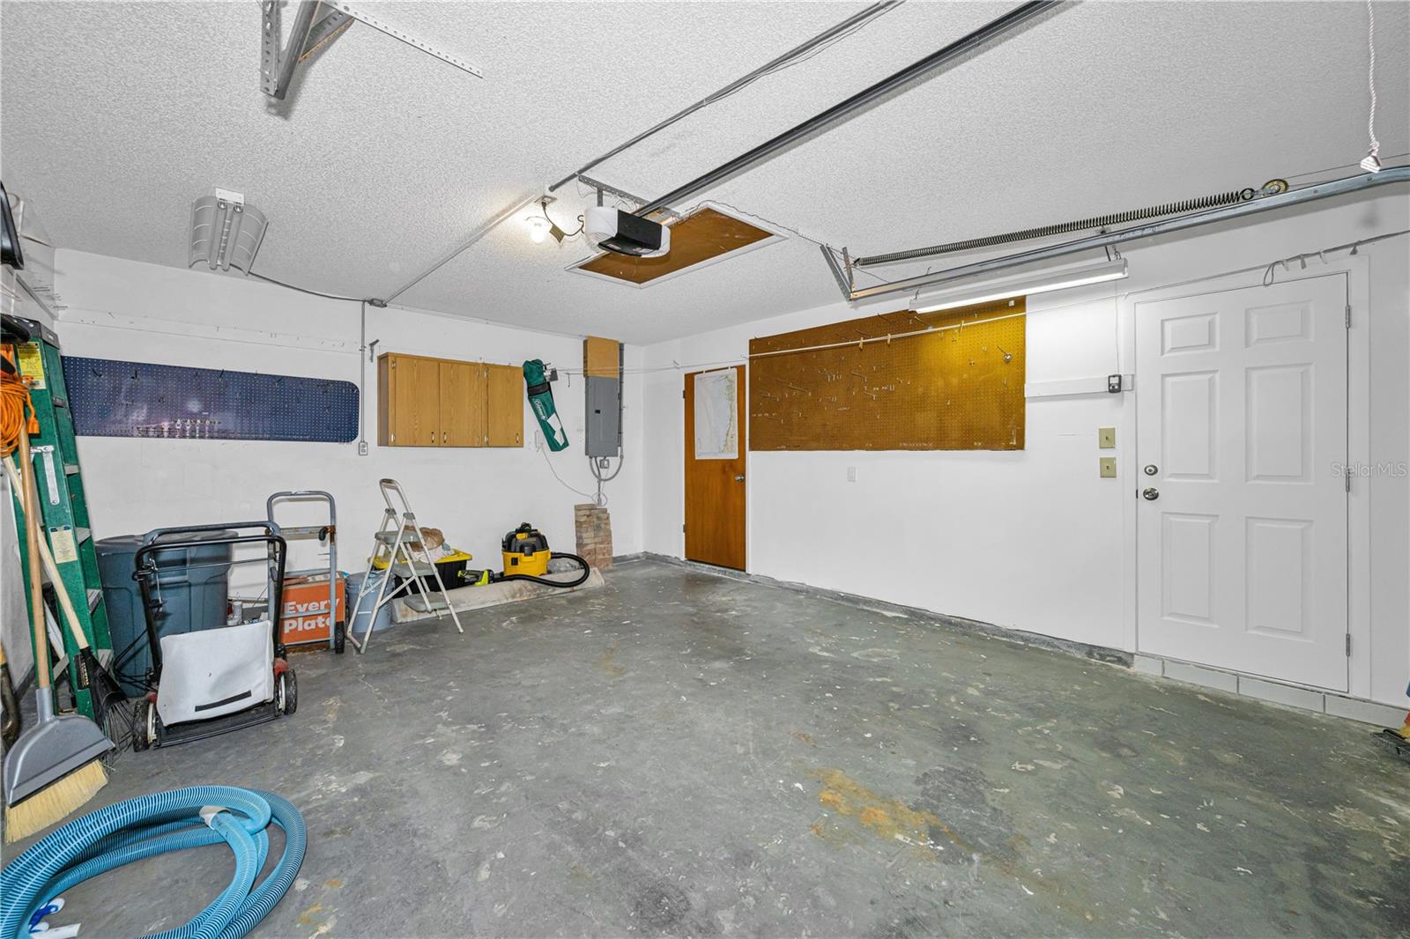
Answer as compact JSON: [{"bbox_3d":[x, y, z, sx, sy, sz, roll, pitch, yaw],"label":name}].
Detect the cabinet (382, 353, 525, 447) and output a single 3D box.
[{"bbox_3d":[-2.233,-0.575,4.907,1.125,0.757,0.315,-1,1,-41],"label":"cabinet"}]

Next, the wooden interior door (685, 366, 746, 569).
[{"bbox_3d":[0.102,-0.015,5.657,0.870,2.030,0.045,0,1,45],"label":"wooden interior door"}]

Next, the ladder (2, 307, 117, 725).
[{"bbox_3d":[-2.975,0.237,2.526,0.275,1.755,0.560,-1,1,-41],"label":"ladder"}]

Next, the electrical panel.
[{"bbox_3d":[-1.127,-0.782,6.017,0.396,1.275,0.110,-1,1,-41],"label":"electrical panel"}]

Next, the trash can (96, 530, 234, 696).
[{"bbox_3d":[-2.849,0.726,2.927,0.540,0.740,0.540,-1,1,-41],"label":"trash can"}]

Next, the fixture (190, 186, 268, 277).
[{"bbox_3d":[-2.885,-1.363,3.291,0.300,0.095,1.230,-1,1,-44],"label":"fixture"}]

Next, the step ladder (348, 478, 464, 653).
[{"bbox_3d":[-1.992,0.576,3.642,0.600,1.030,0.450,-1,1,-41],"label":"step ladder"}]

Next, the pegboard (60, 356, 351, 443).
[{"bbox_3d":[-3.476,-0.469,4.009,1.624,0.500,0.020,-1,1,-41],"label":"pegboard"}]

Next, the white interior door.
[{"bbox_3d":[2.826,0.058,2.938,0.810,2.030,0.045,0,1,45],"label":"white interior door"}]

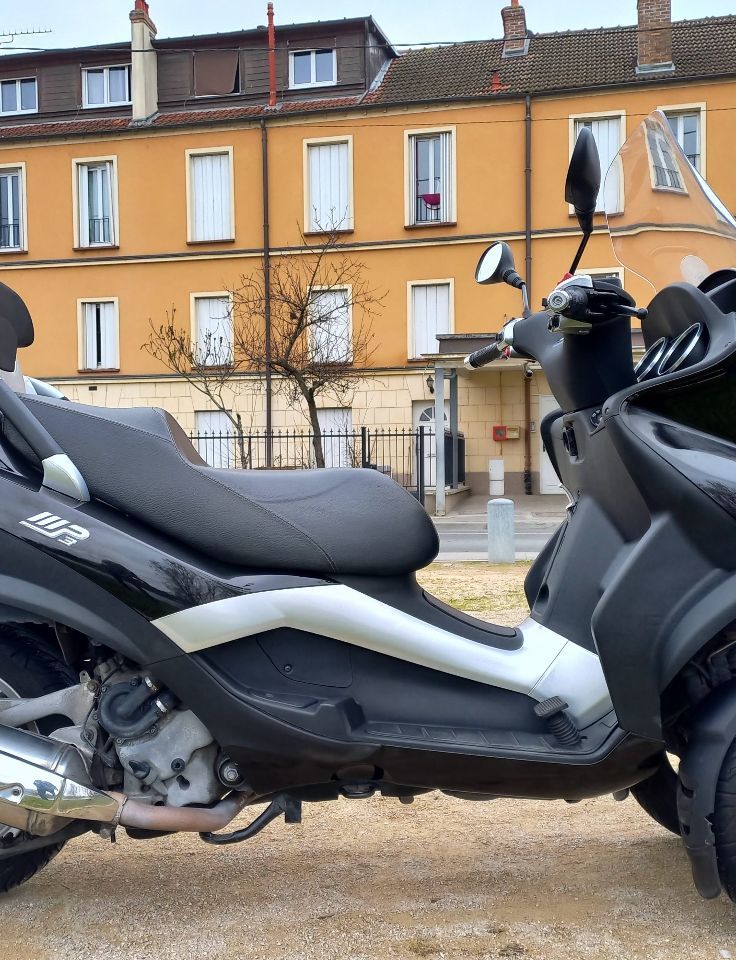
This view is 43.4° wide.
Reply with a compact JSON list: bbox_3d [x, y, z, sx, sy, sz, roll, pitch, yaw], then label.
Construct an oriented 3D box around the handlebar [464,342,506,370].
[{"bbox_3d":[0.258,-0.277,2.055,0.036,0.036,0.138,-2,-6,-26],"label":"handlebar"}]

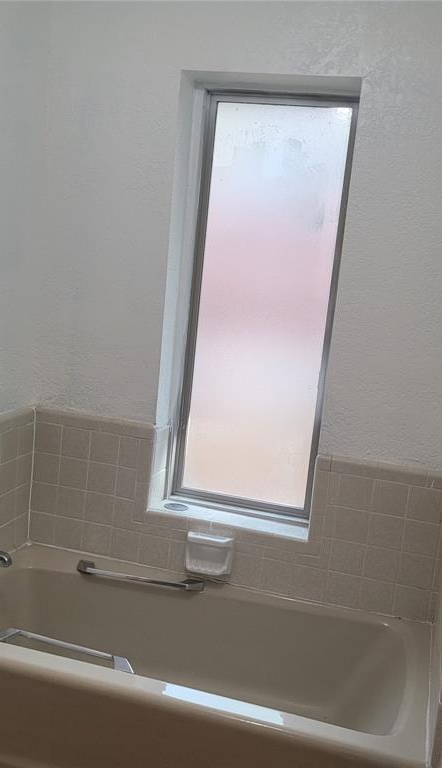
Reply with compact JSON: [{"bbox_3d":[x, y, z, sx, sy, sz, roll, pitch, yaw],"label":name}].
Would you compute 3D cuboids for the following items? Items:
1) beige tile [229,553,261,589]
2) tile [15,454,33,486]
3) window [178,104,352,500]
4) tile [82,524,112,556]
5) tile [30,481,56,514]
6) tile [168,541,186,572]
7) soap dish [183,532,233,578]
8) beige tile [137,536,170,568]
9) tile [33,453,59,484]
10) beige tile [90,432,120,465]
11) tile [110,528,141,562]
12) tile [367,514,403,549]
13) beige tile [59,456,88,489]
[{"bbox_3d":[0.085,0.628,2.589,0.108,0.109,0.008,8,10,16],"label":"beige tile"},{"bbox_3d":[-0.695,0.304,2.715,0.008,0.108,0.102,8,10,15],"label":"tile"},{"bbox_3d":[0.141,-0.252,2.650,0.455,1.365,0.030,8,10,16],"label":"window"},{"bbox_3d":[-0.438,0.553,2.753,0.108,0.108,0.008,8,10,16],"label":"tile"},{"bbox_3d":[-0.636,0.413,2.776,0.108,0.109,0.008,8,10,16],"label":"tile"},{"bbox_3d":[-0.148,0.595,2.655,0.064,0.109,0.008,8,10,16],"label":"tile"},{"bbox_3d":[-0.044,0.587,2.604,0.152,0.145,0.052,8,10,15],"label":"soap dish"},{"bbox_3d":[-0.229,0.583,2.694,0.108,0.108,0.008,8,10,16],"label":"beige tile"},{"bbox_3d":[-0.626,0.306,2.767,0.109,0.108,0.010,8,10,16],"label":"tile"},{"bbox_3d":[-0.408,0.229,2.697,0.108,0.108,0.008,8,10,16],"label":"beige tile"},{"bbox_3d":[-0.333,0.568,2.715,0.108,0.108,0.009,8,10,15],"label":"tile"},{"bbox_3d":[0.523,0.468,2.433,0.108,0.109,0.008,8,10,16],"label":"tile"},{"bbox_3d":[-0.522,0.321,2.735,0.108,0.108,0.009,8,10,15],"label":"beige tile"}]

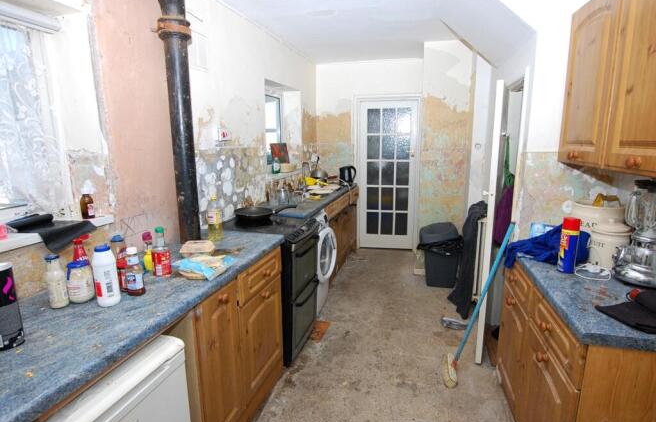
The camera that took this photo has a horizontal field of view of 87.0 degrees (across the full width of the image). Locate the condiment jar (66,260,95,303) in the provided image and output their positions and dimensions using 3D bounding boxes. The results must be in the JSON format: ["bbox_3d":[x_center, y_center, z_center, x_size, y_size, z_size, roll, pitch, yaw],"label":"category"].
[{"bbox_3d":[-0.892,0.254,1.245,0.083,0.135,0.083,-8,13,-36],"label":"condiment jar"}]

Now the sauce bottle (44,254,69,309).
[{"bbox_3d":[-0.962,0.249,1.224,0.058,0.182,0.058,-9,14,-39],"label":"sauce bottle"}]

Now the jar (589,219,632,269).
[{"bbox_3d":[1.271,0.148,1.557,0.138,0.216,0.138,9,14,39],"label":"jar"}]

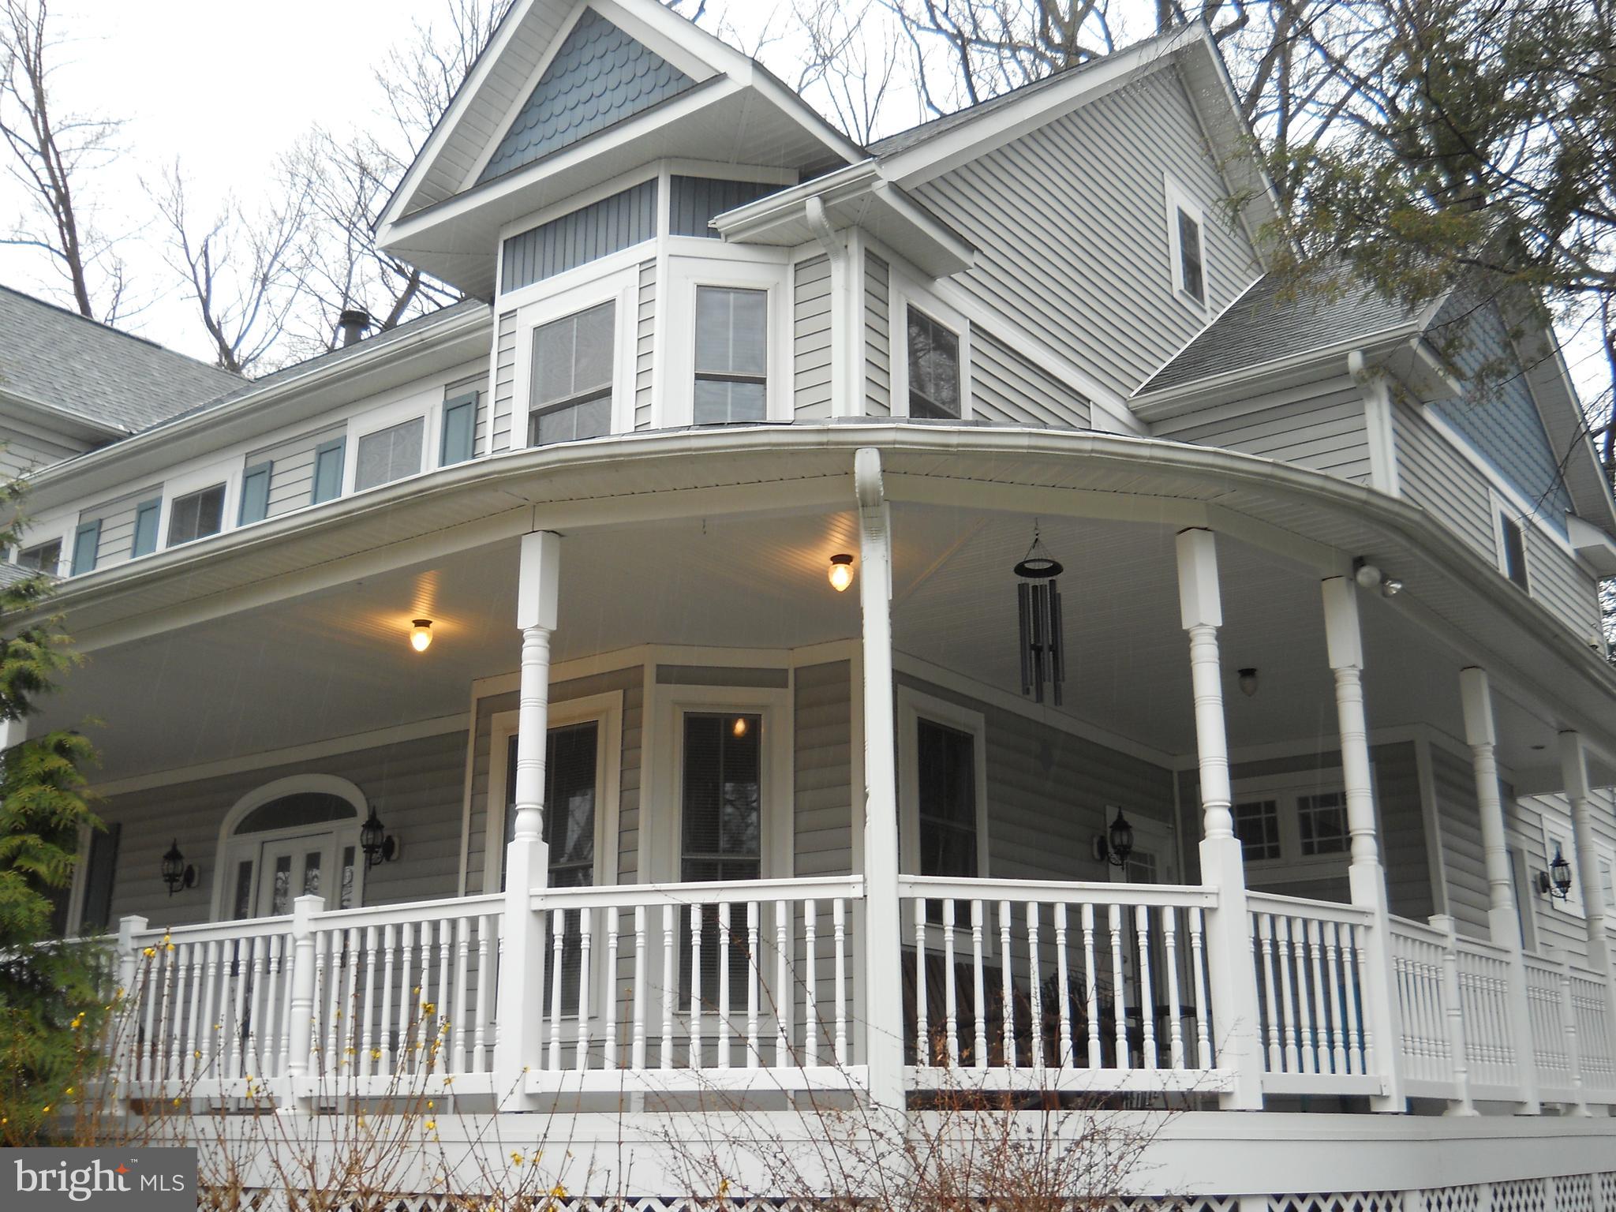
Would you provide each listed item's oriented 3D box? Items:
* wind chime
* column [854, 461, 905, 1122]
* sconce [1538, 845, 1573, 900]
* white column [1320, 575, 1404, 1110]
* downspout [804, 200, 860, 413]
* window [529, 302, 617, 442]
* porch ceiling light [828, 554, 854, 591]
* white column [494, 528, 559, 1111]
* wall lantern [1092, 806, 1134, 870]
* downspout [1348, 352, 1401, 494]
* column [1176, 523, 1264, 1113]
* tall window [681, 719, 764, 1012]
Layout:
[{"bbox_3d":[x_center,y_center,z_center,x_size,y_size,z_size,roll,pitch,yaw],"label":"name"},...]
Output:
[{"bbox_3d":[1.018,0.029,7.587,0.215,0.839,0.215,0,-17,0],"label":"wind chime"},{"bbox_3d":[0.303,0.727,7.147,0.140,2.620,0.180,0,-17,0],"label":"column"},{"bbox_3d":[6.232,2.247,14.410,0.270,0.465,0.165,-12,-20,34],"label":"sconce"},{"bbox_3d":[2.660,1.094,8.274,0.135,2.540,0.135,-12,-20,34],"label":"white column"},{"bbox_3d":[0.102,-1.906,11.108,0.140,1.400,0.380,-12,-20,34],"label":"downspout"},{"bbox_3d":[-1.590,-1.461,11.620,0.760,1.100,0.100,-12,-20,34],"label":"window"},{"bbox_3d":[0.178,-0.161,9.051,0.135,0.185,0.135,0,-17,0],"label":"porch ceiling light"},{"bbox_3d":[-1.208,0.897,7.550,0.135,2.540,0.135,-12,-20,34],"label":"white column"},{"bbox_3d":[2.224,1.696,12.572,0.270,0.465,0.165,-12,-20,34],"label":"wall lantern"},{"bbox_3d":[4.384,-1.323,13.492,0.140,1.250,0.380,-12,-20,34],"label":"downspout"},{"bbox_3d":[1.793,0.883,7.556,0.135,2.540,0.135,9,-19,-29],"label":"column"},{"bbox_3d":[-0.522,1.520,10.371,0.487,1.795,0.100,2,-17,-9],"label":"tall window"}]

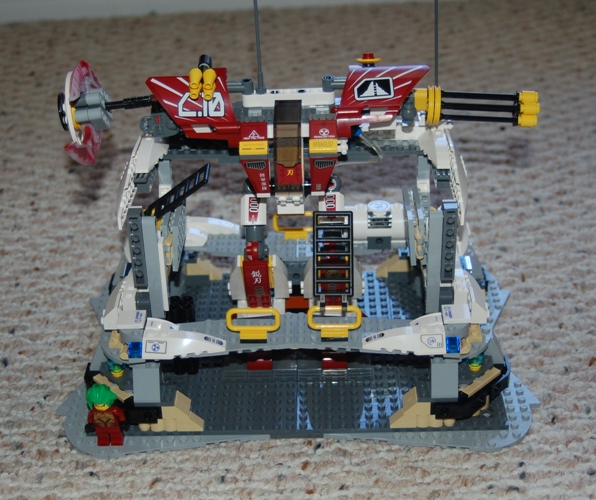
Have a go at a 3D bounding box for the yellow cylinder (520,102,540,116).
[{"bbox_3d":[0.140,-0.085,0.653,0.012,0.008,0.008,4,32,7],"label":"yellow cylinder"}]

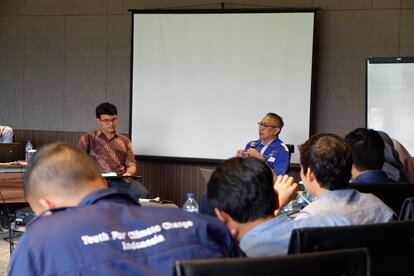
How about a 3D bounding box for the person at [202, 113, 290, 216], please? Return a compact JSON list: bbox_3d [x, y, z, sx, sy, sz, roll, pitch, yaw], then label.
[{"bbox_3d":[0.369,0.429,7.099,0.840,1.274,0.540,-1,3,-40],"label":"person"}]

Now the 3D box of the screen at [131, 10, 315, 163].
[{"bbox_3d":[0.119,-0.544,9.125,2.090,1.619,0.070,2,3,22],"label":"screen"}]

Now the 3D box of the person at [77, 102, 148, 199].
[{"bbox_3d":[-0.740,0.393,6.693,0.540,1.326,0.820,0,3,-22],"label":"person"}]

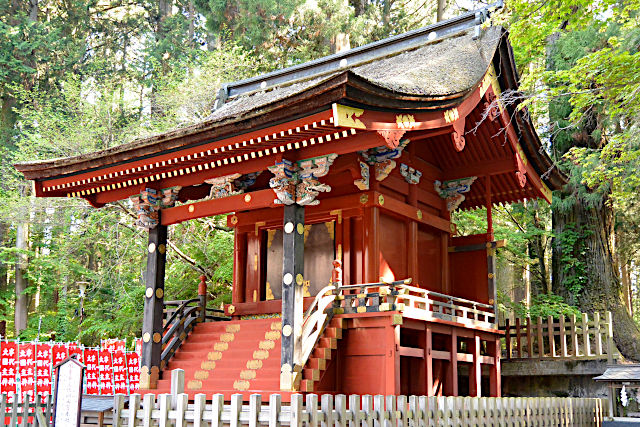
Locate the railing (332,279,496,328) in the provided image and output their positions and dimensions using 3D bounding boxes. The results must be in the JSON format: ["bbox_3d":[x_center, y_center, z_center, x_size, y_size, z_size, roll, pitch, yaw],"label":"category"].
[{"bbox_3d":[1.895,1.754,13.283,1.232,0.502,4.092,-9,-16,35],"label":"railing"}]

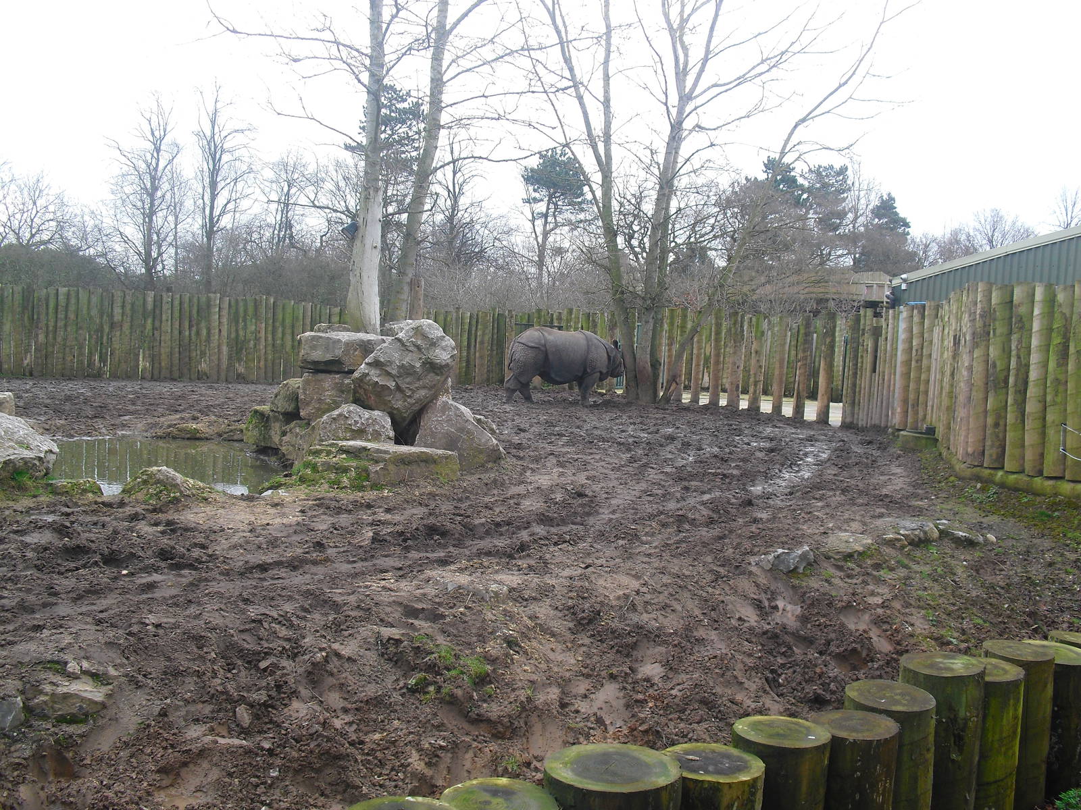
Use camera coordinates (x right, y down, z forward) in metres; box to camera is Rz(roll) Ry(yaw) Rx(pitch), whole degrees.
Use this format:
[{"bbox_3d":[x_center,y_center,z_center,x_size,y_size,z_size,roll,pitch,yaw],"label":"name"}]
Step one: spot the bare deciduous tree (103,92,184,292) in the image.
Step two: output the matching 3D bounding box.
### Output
[{"bbox_3d":[-19.793,-9.108,56.000,4.000,12.400,4.000,1,4,-19],"label":"bare deciduous tree"}]

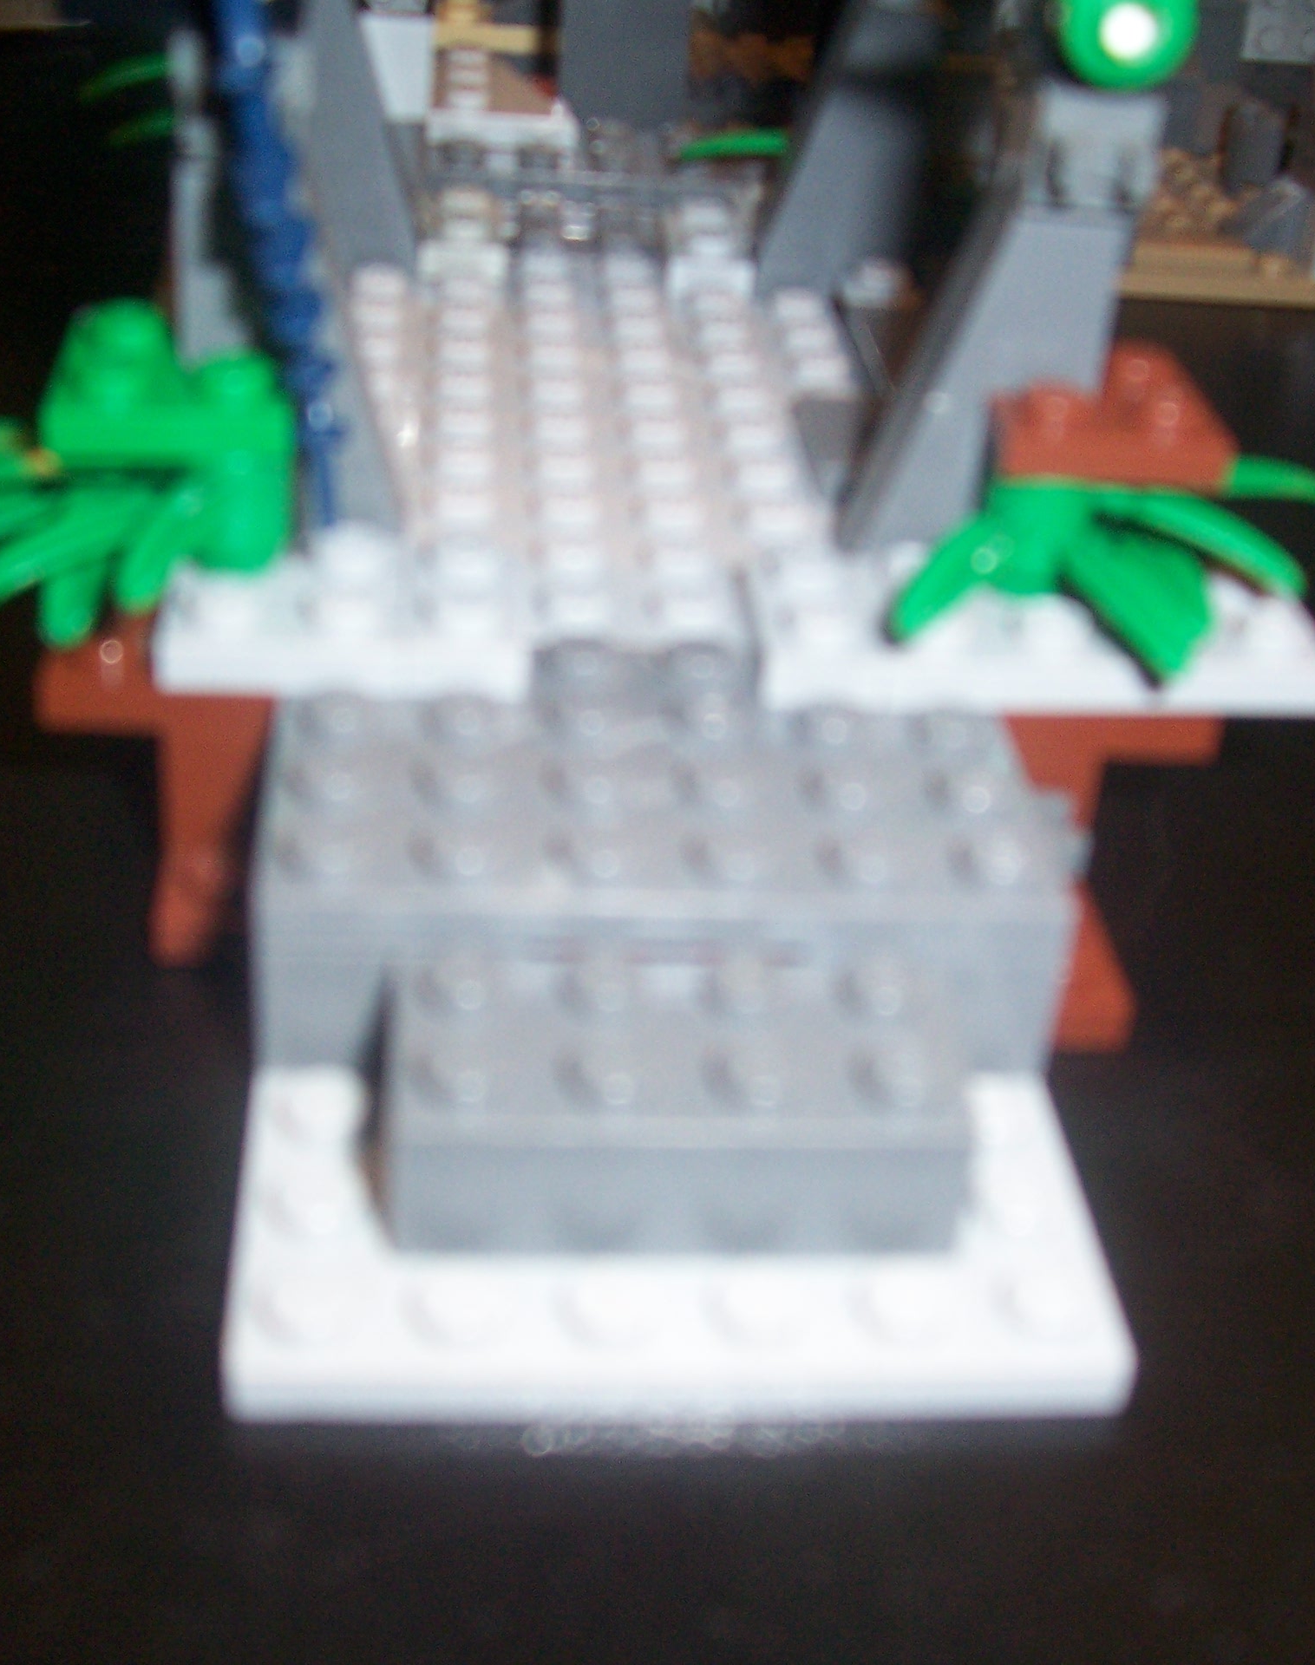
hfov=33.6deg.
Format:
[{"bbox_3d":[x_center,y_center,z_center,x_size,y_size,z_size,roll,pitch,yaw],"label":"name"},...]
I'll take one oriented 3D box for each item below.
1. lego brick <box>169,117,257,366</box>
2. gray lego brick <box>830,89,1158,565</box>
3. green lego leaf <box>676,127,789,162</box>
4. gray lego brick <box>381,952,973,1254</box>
[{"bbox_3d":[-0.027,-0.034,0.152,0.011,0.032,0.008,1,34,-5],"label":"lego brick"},{"bbox_3d":[0.023,-0.035,0.155,0.016,0.038,0.008,1,34,-5],"label":"gray lego brick"},{"bbox_3d":[0.009,-0.067,0.215,0.015,0.004,0.009,1,34,-5],"label":"green lego leaf"},{"bbox_3d":[0.001,0.015,0.125,0.032,0.011,0.016,1,34,-5],"label":"gray lego brick"}]

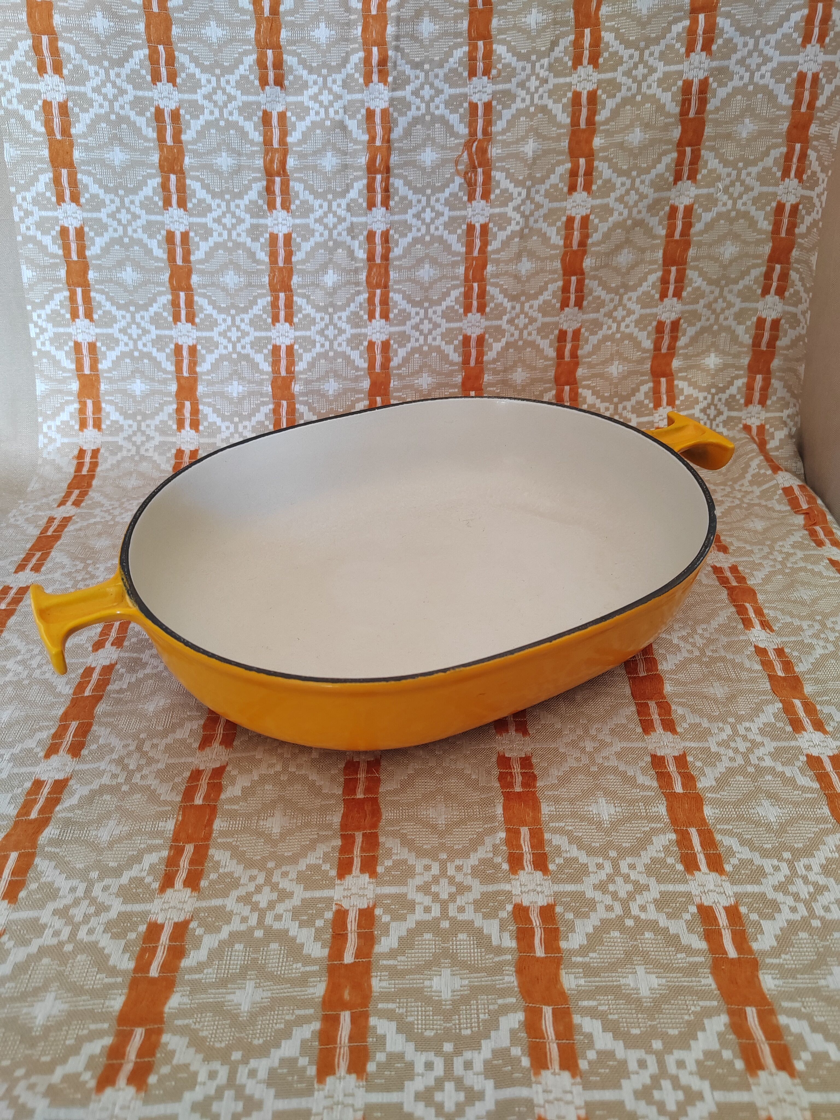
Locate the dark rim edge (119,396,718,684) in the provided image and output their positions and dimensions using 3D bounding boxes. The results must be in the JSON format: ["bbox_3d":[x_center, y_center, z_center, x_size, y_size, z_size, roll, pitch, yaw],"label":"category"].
[{"bbox_3d":[0.005,-0.027,0.477,0.323,0.010,0.248,-17,39,-23],"label":"dark rim edge"}]

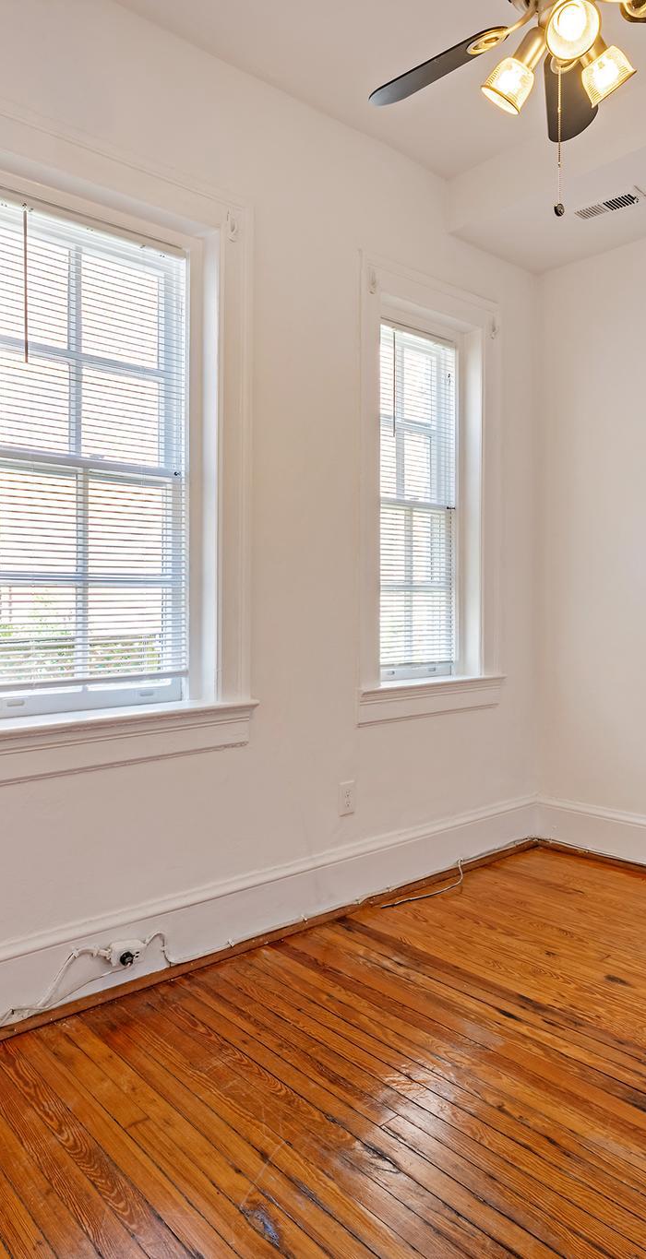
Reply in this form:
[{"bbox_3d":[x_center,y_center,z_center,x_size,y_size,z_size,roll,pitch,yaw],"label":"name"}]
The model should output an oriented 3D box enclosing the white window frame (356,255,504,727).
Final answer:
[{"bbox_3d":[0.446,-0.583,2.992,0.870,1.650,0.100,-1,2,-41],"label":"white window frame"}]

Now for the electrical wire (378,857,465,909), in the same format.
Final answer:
[{"bbox_3d":[0.415,1.013,2.921,0.510,0.065,0.080,-1,2,-41],"label":"electrical wire"}]

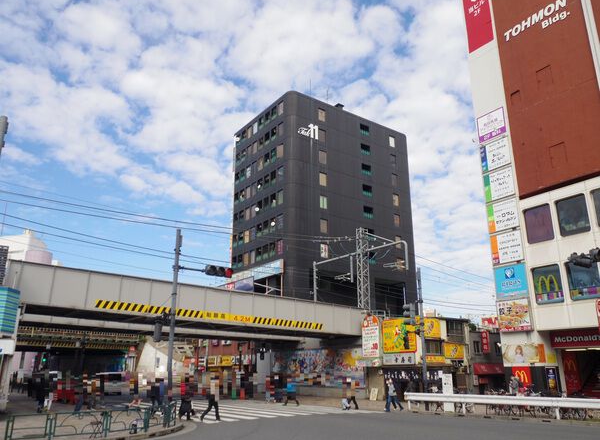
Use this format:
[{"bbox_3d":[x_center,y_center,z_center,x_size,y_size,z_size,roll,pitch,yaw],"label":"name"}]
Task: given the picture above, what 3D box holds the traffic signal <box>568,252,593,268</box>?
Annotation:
[{"bbox_3d":[10.427,1.521,17.365,1.150,0.420,0.450,13,-21,-33],"label":"traffic signal"}]

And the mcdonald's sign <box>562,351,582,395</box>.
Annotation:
[{"bbox_3d":[14.673,8.308,25.200,0.100,2.352,1.035,14,-23,-34],"label":"mcdonald's sign"}]

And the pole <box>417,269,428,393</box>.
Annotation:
[{"bbox_3d":[6.591,6.167,24.907,0.260,7.400,0.260,17,-24,-42],"label":"pole"}]

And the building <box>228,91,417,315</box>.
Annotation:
[{"bbox_3d":[2.815,4.083,61.259,20.183,33.635,13.995,13,-22,-34],"label":"building"}]

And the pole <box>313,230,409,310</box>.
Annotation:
[{"bbox_3d":[5.128,4.944,42.213,0.900,8.404,12.351,13,-22,-35],"label":"pole"}]

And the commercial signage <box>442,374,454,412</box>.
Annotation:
[{"bbox_3d":[7.296,8.535,23.109,0.100,1.771,0.520,17,-25,-39],"label":"commercial signage"}]

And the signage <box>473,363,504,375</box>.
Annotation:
[{"bbox_3d":[14.525,11.175,35.099,4.731,0.719,0.700,15,-23,-38],"label":"signage"}]

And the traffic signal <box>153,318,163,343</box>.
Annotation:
[{"bbox_3d":[-5.206,4.026,17.159,0.300,0.822,0.400,14,-23,-34],"label":"traffic signal"}]

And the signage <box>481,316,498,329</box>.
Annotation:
[{"bbox_3d":[16.864,9.026,41.212,2.200,1.200,0.200,-4,-18,14],"label":"signage"}]

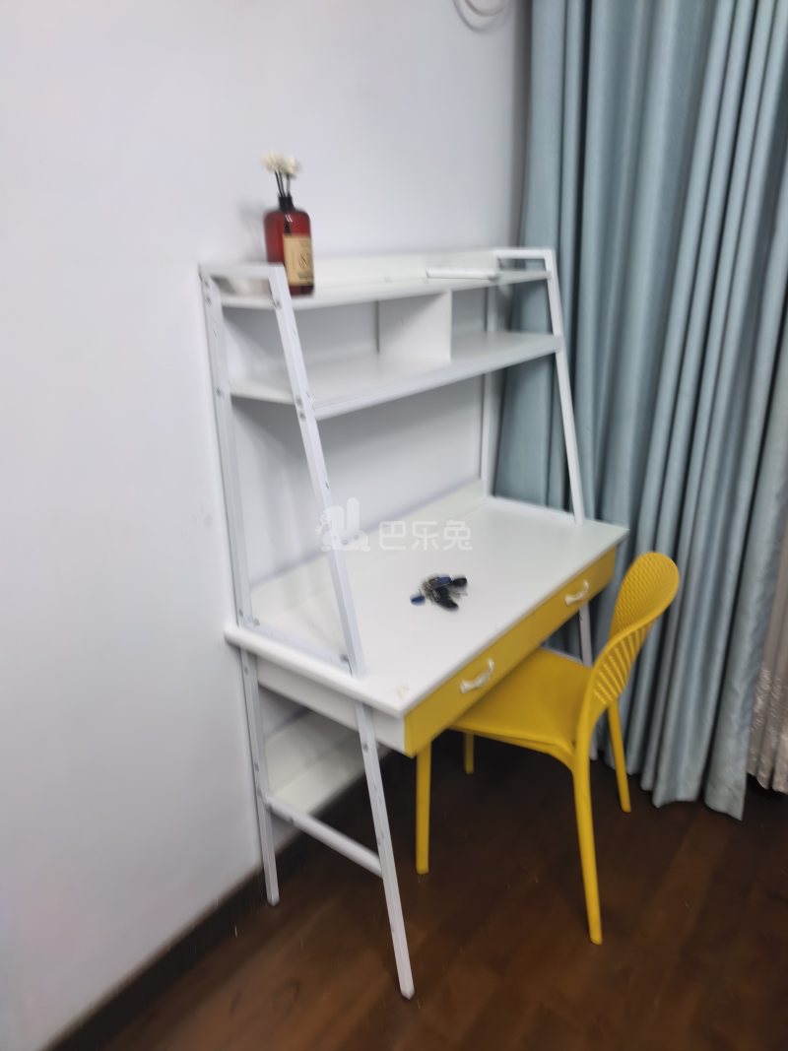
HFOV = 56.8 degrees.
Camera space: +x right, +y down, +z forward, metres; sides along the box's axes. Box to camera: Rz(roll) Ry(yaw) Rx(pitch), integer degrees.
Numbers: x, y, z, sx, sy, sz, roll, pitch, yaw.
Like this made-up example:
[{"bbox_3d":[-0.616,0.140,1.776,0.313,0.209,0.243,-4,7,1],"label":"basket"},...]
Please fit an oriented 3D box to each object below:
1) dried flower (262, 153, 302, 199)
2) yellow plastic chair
[{"bbox_3d":[-0.180,-0.562,1.173,0.055,0.068,0.059,15,26,35],"label":"dried flower"},{"bbox_3d":[0.358,0.448,1.724,0.515,0.808,0.455,8,23,23],"label":"yellow plastic chair"}]

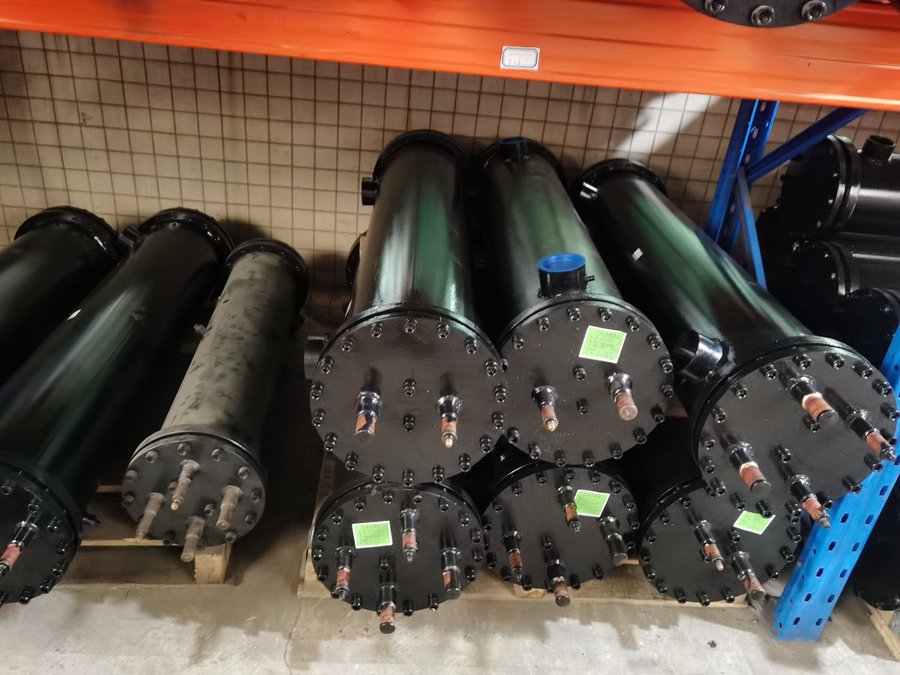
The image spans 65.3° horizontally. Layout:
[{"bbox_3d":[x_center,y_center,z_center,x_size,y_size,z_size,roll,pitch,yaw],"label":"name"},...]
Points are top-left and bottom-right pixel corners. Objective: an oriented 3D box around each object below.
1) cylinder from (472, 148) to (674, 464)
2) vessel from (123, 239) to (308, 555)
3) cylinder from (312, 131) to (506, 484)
[{"bbox_3d":[0.237,-0.186,1.770,0.334,0.364,1.365,5,28,-3],"label":"cylinder"},{"bbox_3d":[-0.566,0.086,1.868,0.285,0.285,1.179,2,29,-7],"label":"vessel"},{"bbox_3d":[-0.088,-0.171,1.700,0.363,0.338,1.438,4,28,-4],"label":"cylinder"}]

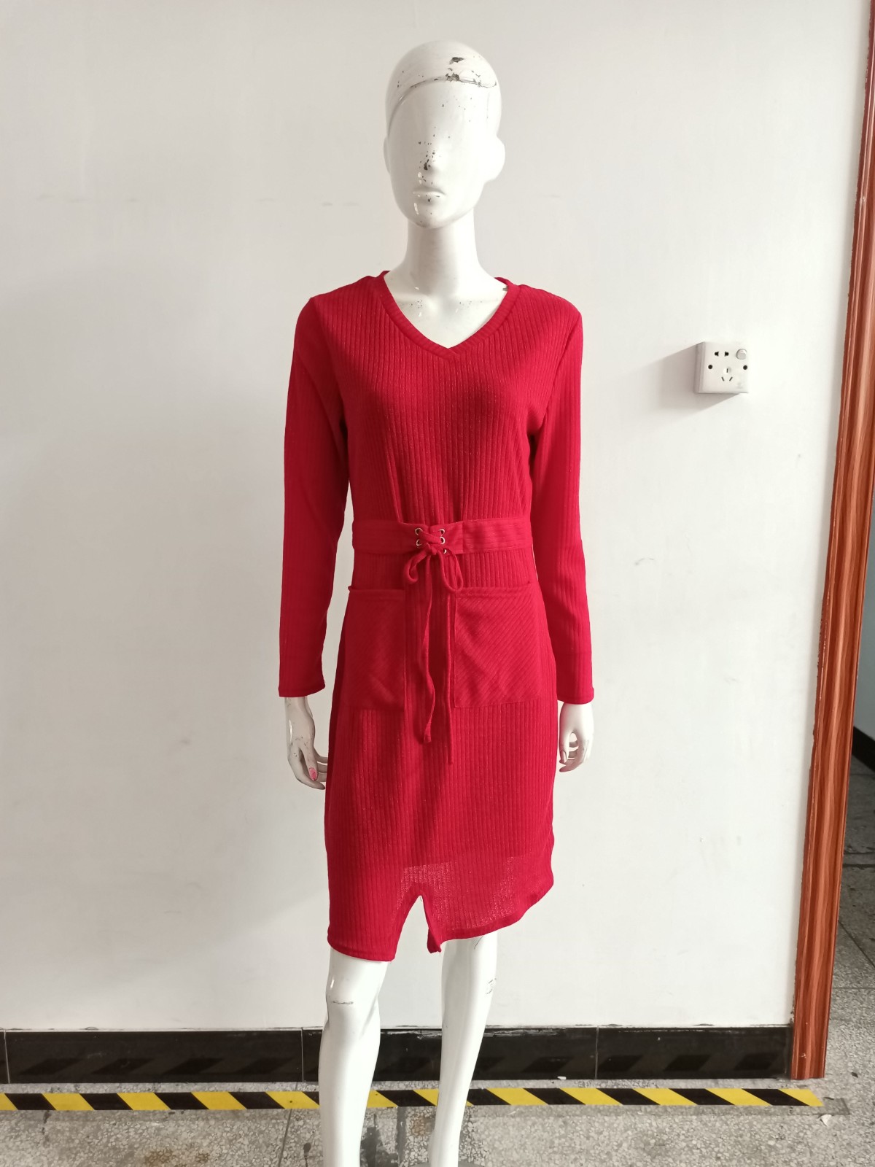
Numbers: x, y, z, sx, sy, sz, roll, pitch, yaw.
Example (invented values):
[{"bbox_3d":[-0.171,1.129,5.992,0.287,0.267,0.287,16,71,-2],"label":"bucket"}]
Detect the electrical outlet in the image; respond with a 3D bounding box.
[{"bbox_3d":[0.498,-0.374,1.469,0.086,0.086,0.039,0,10,0],"label":"electrical outlet"}]

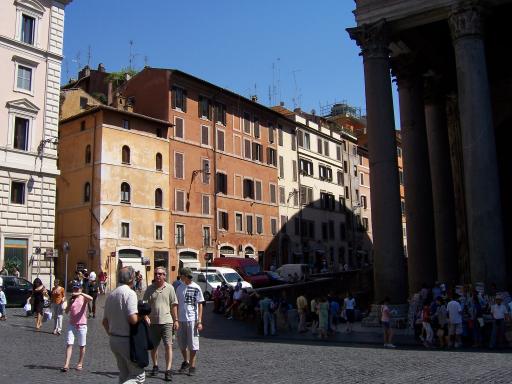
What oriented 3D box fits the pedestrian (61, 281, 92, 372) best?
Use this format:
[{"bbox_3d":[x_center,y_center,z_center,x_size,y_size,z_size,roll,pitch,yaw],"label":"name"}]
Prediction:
[{"bbox_3d":[-3.225,2.395,9.591,0.560,1.580,0.450,-3,-9,11],"label":"pedestrian"}]

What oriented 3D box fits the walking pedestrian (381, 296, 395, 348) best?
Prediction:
[{"bbox_3d":[4.370,4.330,17.698,0.420,1.650,0.460,0,-10,-10],"label":"walking pedestrian"}]

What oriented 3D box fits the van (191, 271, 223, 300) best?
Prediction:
[{"bbox_3d":[-3.529,6.652,37.430,1.750,1.900,4.100,8,-14,-41],"label":"van"}]

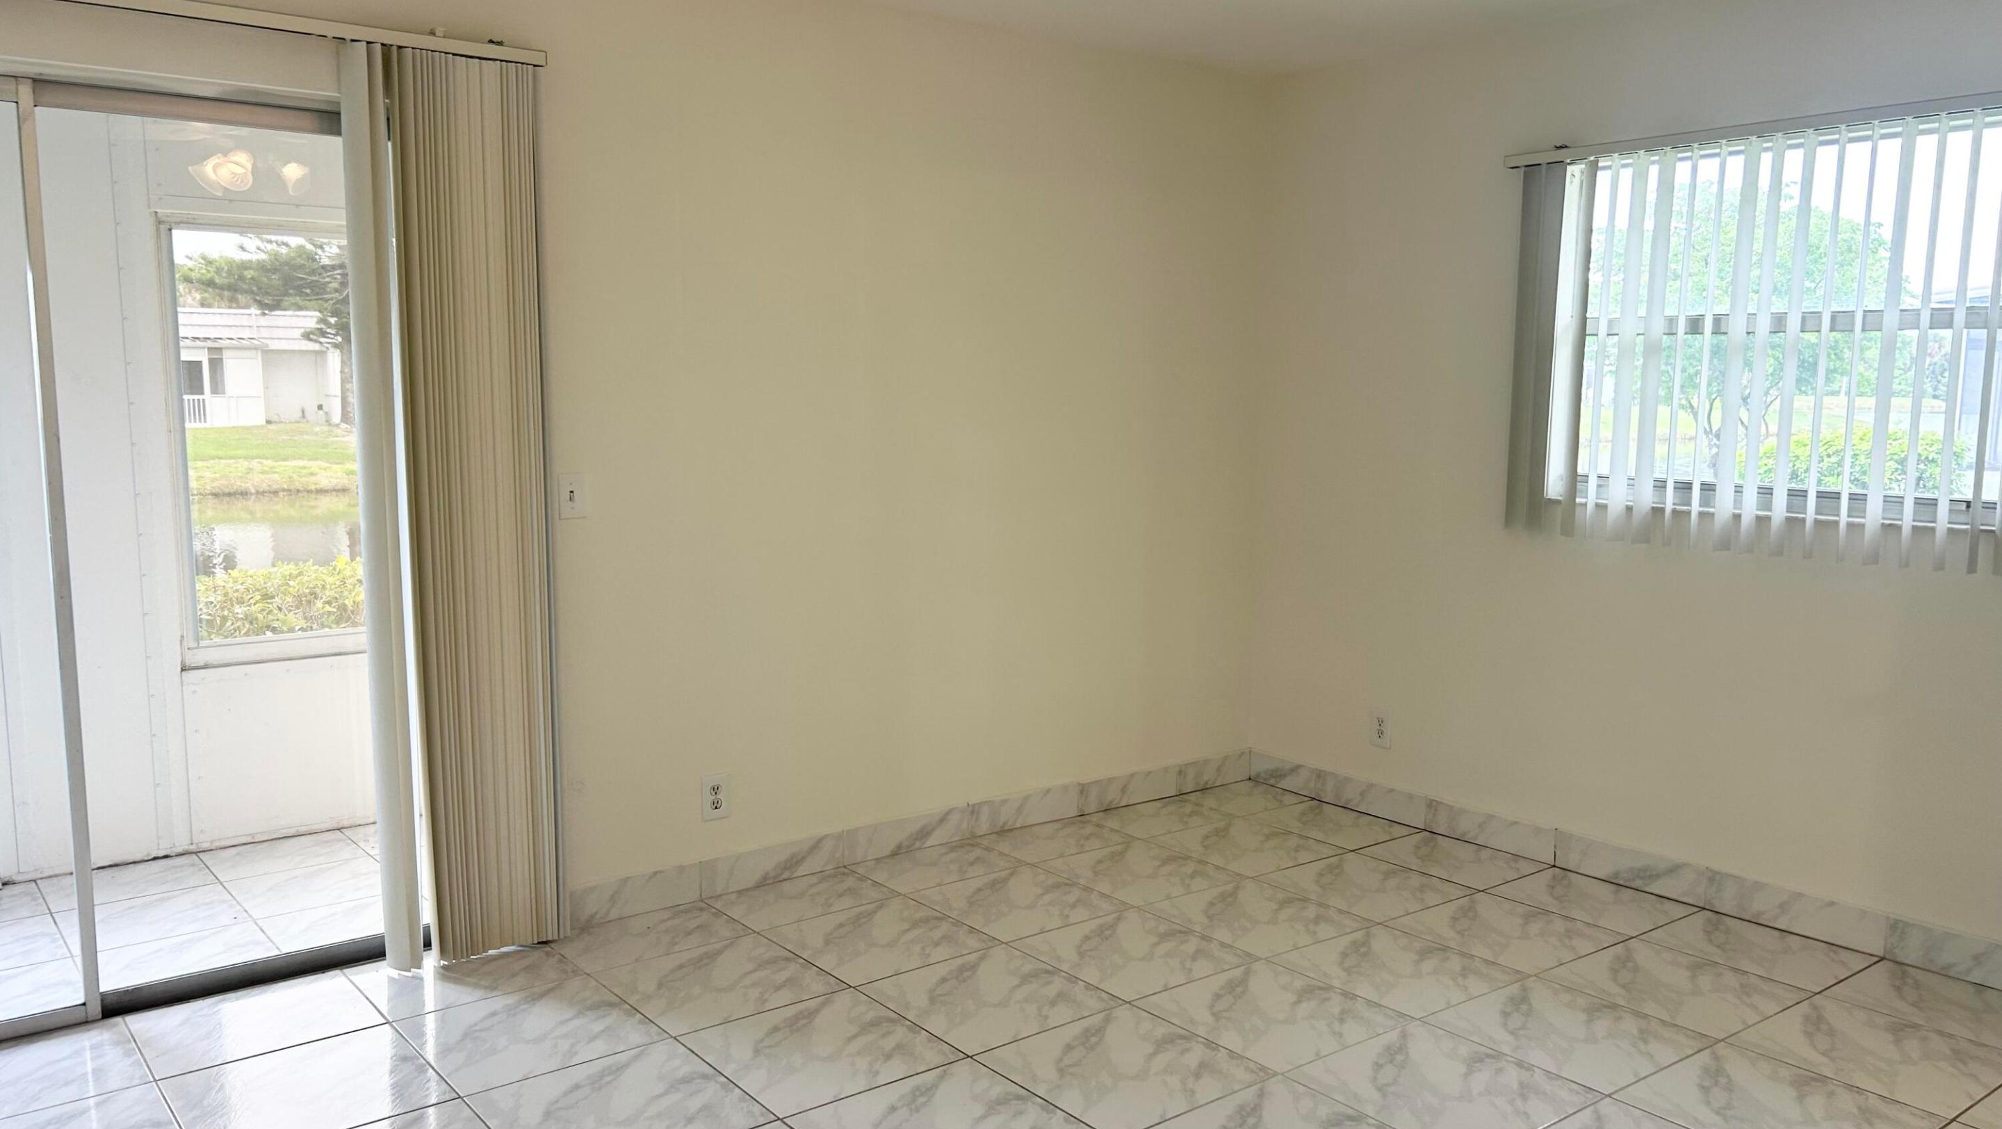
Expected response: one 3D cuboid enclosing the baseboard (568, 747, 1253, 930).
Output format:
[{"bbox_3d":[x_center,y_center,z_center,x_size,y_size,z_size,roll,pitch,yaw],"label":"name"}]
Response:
[{"bbox_3d":[-0.112,0.801,4.634,2.564,0.111,0.016,-4,8,-38],"label":"baseboard"}]

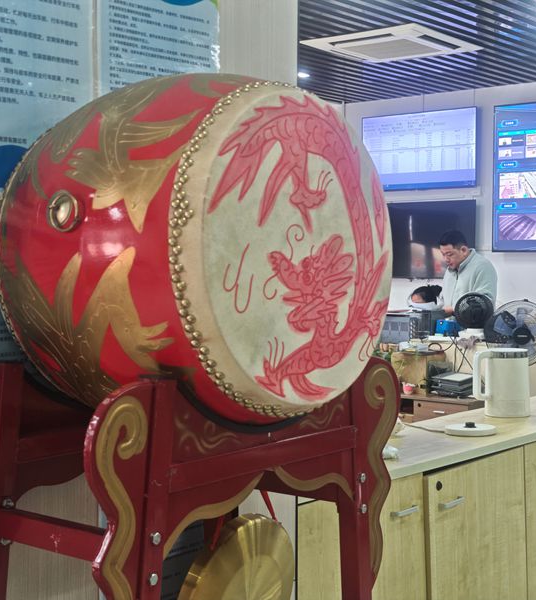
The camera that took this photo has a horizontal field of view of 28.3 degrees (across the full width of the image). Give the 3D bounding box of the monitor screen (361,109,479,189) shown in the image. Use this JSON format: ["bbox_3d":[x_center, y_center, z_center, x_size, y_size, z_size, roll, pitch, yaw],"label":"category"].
[{"bbox_3d":[1.403,-1.374,9.870,1.230,0.710,0.070,2,3,40],"label":"monitor screen"}]

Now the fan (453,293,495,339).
[{"bbox_3d":[1.228,0.096,6.350,0.240,0.285,0.190,0,2,3],"label":"fan"}]

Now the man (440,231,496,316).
[{"bbox_3d":[1.322,0.195,7.075,0.420,1.300,0.500,-2,3,-44],"label":"man"}]

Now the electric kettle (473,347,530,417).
[{"bbox_3d":[0.750,0.264,3.413,0.195,0.210,0.148,0,2,-9],"label":"electric kettle"}]

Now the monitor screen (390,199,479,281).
[{"bbox_3d":[1.402,-0.555,9.901,1.230,0.710,0.070,2,3,40],"label":"monitor screen"}]

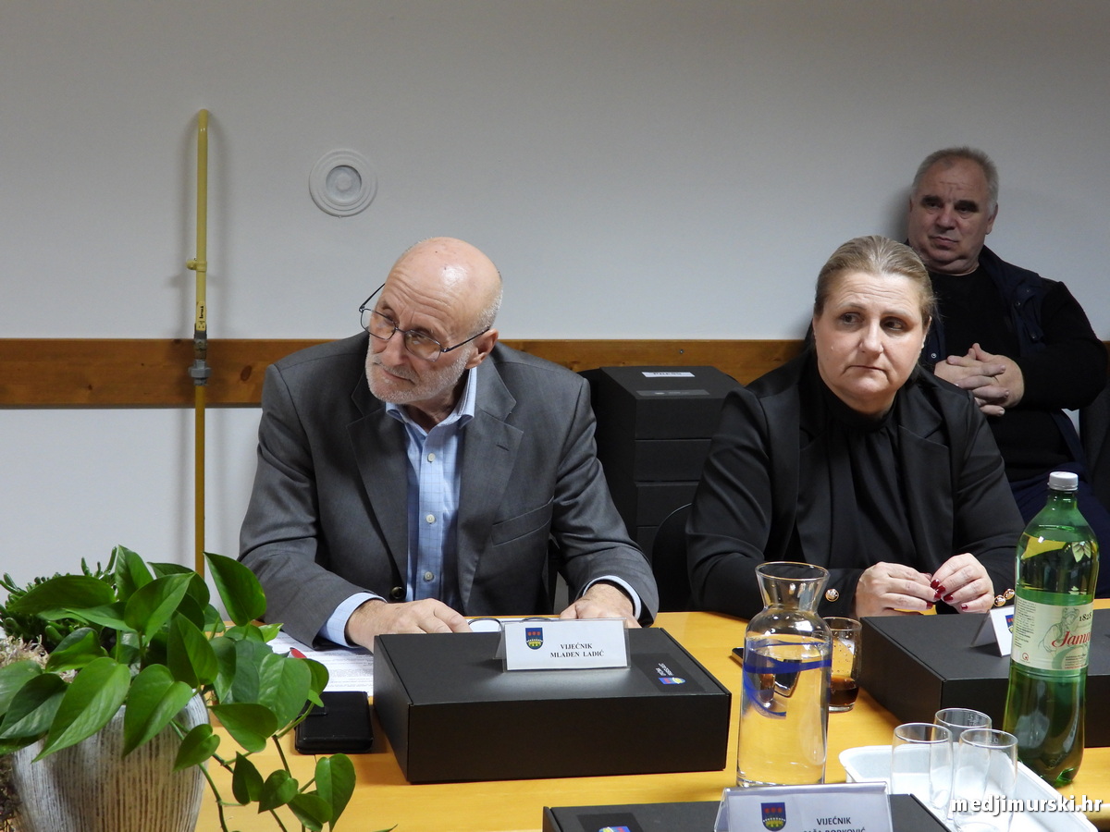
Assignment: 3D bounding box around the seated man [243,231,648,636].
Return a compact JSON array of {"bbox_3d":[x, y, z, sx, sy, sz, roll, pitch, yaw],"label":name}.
[{"bbox_3d":[-0.149,0.369,2.731,0.580,1.235,0.680,1,10,-6],"label":"seated man"}]

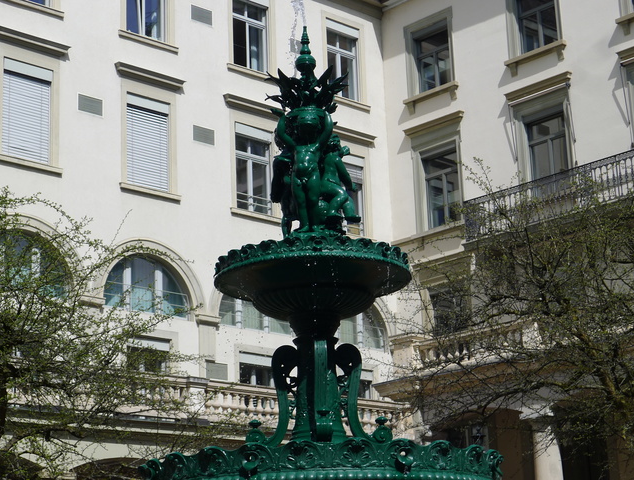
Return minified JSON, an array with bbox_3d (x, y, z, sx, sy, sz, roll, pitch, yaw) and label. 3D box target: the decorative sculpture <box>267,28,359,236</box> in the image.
[{"bbox_3d":[-0.028,-0.876,12.190,0.758,1.880,0.735,-2,-16,0],"label":"decorative sculpture"}]

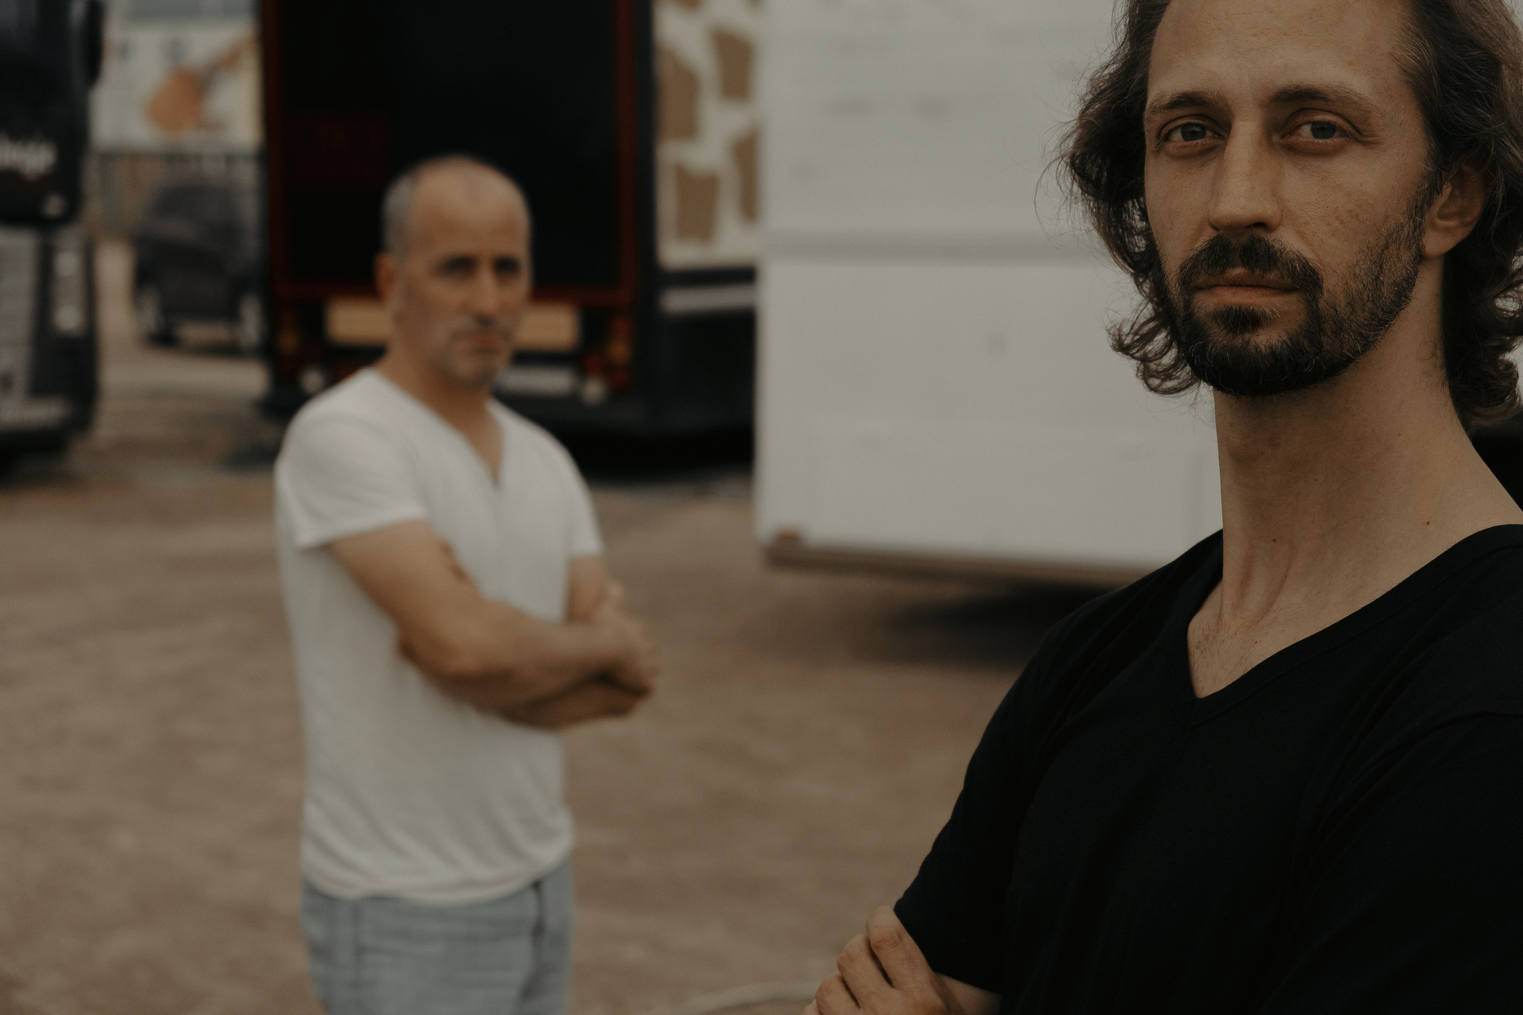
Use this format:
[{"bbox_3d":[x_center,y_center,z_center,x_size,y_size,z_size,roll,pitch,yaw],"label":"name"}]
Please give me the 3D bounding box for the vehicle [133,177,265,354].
[{"bbox_3d":[-4.799,-2.429,32.110,1.820,1.570,4.350,-4,7,-32],"label":"vehicle"}]

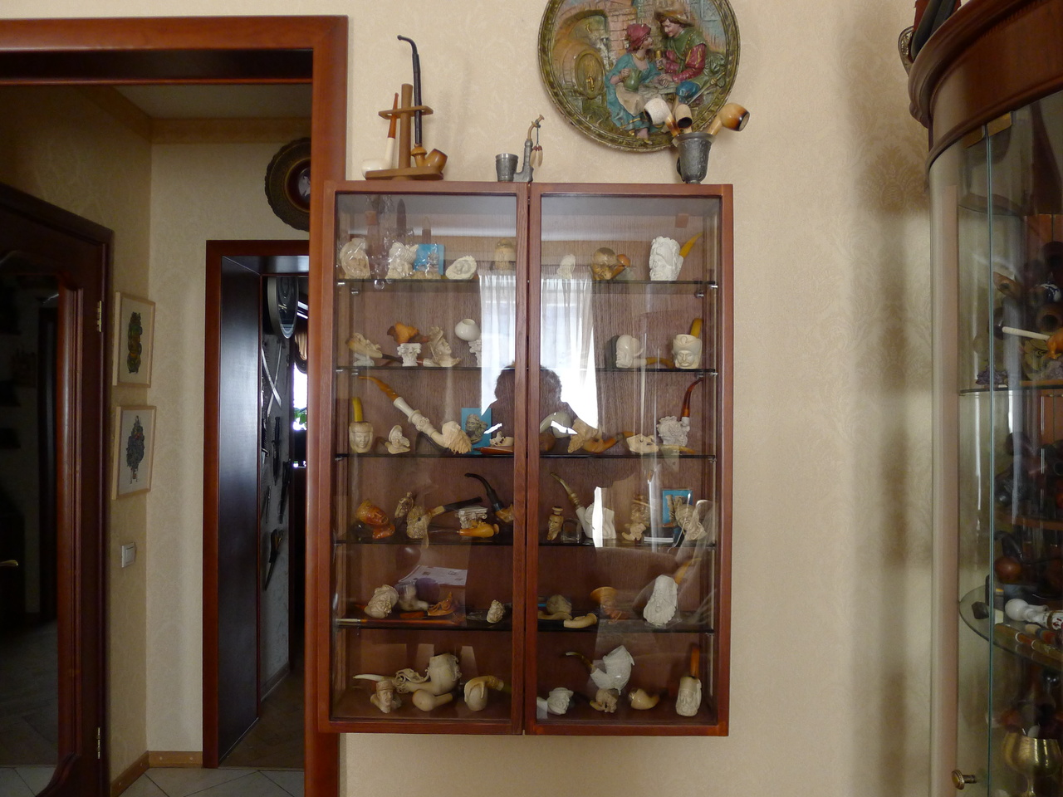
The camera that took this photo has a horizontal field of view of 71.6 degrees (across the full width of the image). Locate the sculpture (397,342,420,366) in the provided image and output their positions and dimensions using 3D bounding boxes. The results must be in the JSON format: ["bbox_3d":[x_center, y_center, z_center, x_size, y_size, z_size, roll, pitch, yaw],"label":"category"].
[{"bbox_3d":[-0.200,-0.071,1.205,0.038,0.041,0.037,1,0,-1],"label":"sculpture"}]

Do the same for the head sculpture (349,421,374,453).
[{"bbox_3d":[-0.277,0.063,1.200,0.037,0.051,0.042,1,0,-19],"label":"head sculpture"}]

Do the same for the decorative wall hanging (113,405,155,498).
[{"bbox_3d":[-1.517,0.202,2.820,0.018,0.340,0.245,3,0,0],"label":"decorative wall hanging"}]

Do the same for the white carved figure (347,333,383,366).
[{"bbox_3d":[-0.275,-0.081,1.215,0.055,0.054,0.035,0,0,-11],"label":"white carved figure"}]

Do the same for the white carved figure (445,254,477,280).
[{"bbox_3d":[-0.107,-0.200,1.135,0.047,0.040,0.036,1,0,0],"label":"white carved figure"}]

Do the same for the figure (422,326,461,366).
[{"bbox_3d":[-0.139,-0.079,1.135,0.056,0.065,0.042,0,0,22],"label":"figure"}]

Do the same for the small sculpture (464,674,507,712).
[{"bbox_3d":[-0.077,0.479,1.200,0.066,0.053,0.036,0,0,0],"label":"small sculpture"}]

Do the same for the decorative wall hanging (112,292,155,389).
[{"bbox_3d":[-1.522,-0.217,2.810,0.022,0.340,0.240,1,0,0],"label":"decorative wall hanging"}]

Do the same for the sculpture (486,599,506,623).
[{"bbox_3d":[-0.058,0.347,1.200,0.027,0.035,0.027,1,0,-27],"label":"sculpture"}]

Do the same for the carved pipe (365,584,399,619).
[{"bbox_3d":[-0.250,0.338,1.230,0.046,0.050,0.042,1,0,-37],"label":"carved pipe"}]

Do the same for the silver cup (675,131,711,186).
[{"bbox_3d":[0.246,-0.358,1.128,0.056,0.085,0.057,1,0,0],"label":"silver cup"}]

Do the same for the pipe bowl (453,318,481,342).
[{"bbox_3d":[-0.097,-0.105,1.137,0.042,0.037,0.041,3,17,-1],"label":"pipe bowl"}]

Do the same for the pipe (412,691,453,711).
[{"bbox_3d":[-0.160,0.492,1.200,0.063,0.030,0.035,1,0,-18],"label":"pipe"}]

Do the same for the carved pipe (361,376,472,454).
[{"bbox_3d":[-0.190,0.027,1.215,0.180,0.125,0.045,0,0,6],"label":"carved pipe"}]

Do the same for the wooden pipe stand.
[{"bbox_3d":[-0.194,-0.400,1.123,0.118,0.158,0.050,0,0,16],"label":"wooden pipe stand"}]

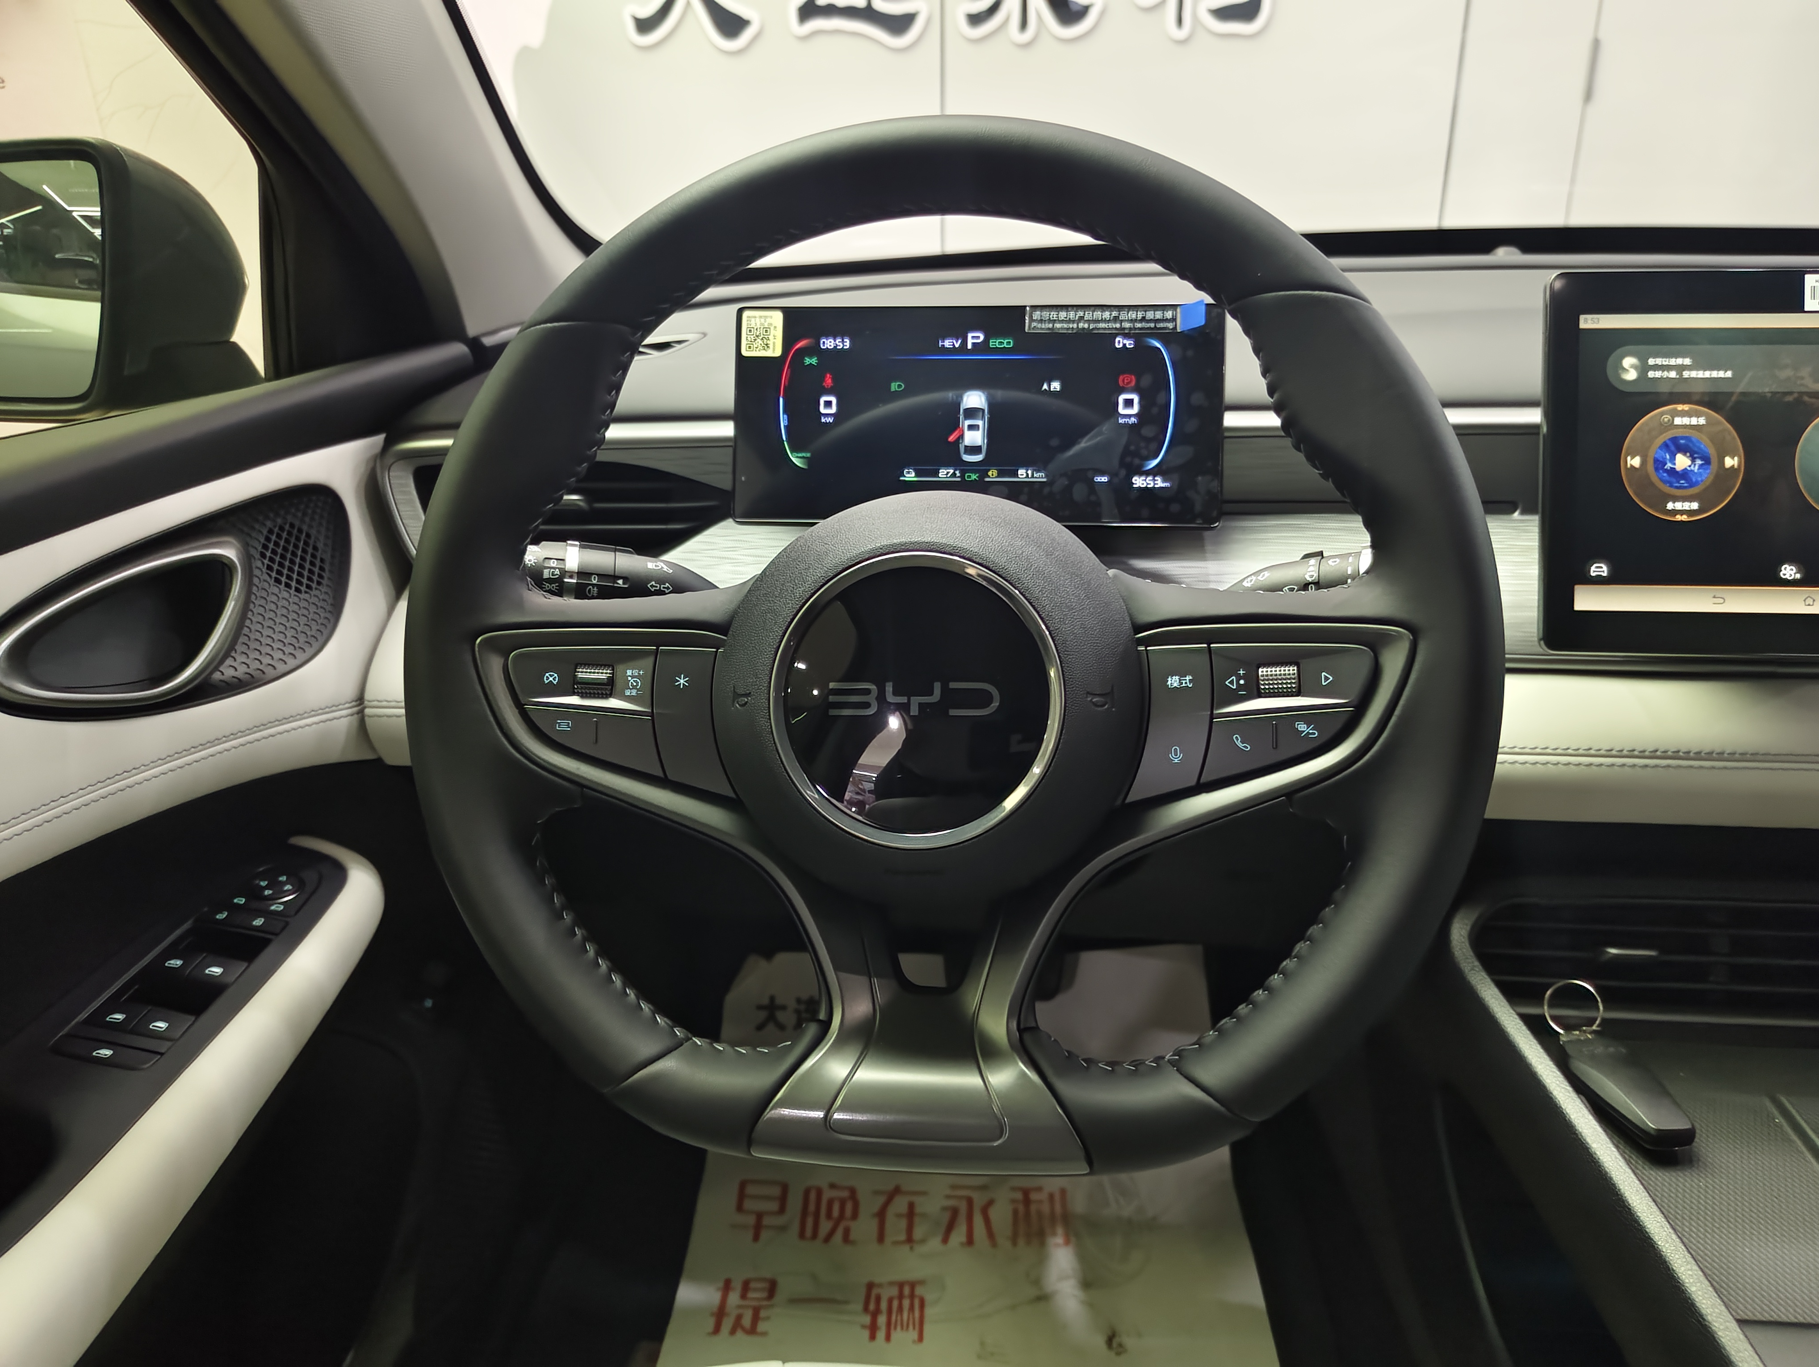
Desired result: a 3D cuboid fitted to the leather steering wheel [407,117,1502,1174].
[{"bbox_3d":[0.008,-0.015,0.457,0.375,0.362,0.090,0,-3,8],"label":"leather steering wheel"}]

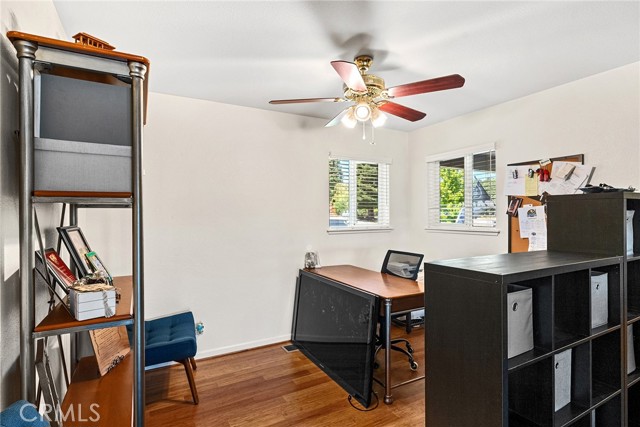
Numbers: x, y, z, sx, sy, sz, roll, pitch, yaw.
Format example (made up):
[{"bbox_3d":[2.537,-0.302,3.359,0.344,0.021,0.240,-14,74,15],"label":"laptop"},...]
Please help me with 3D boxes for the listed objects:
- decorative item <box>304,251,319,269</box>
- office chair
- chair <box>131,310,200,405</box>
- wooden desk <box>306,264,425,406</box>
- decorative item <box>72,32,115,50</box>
[{"bbox_3d":[-0.089,0.513,3.441,0.125,0.175,0.125,0,0,-29],"label":"decorative item"},{"bbox_3d":[0.660,0.882,3.087,0.680,0.960,0.620,0,0,-37],"label":"office chair"},{"bbox_3d":[-1.324,0.962,2.421,0.700,0.820,0.640,0,0,-23],"label":"chair"},{"bbox_3d":[0.400,0.983,2.990,0.600,0.762,1.380,0,0,-29],"label":"wooden desk"},{"bbox_3d":[-0.852,-0.617,1.211,0.058,0.072,0.125,0,0,27],"label":"decorative item"}]

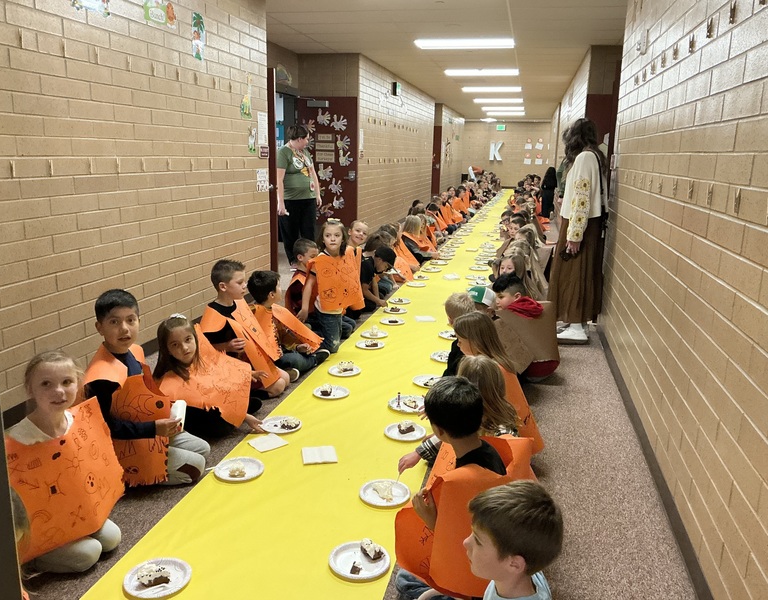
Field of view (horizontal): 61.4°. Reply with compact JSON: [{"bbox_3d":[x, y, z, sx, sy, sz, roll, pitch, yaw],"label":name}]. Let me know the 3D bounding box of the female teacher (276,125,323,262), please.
[{"bbox_3d":[-1.014,-1.220,7.744,0.490,1.700,0.360,-8,16,-35],"label":"female teacher"}]

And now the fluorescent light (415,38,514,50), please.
[{"bbox_3d":[1.027,-3.252,8.203,1.220,0.080,0.580,4,13,12],"label":"fluorescent light"}]

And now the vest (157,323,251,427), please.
[{"bbox_3d":[-0.886,0.395,3.206,0.380,0.430,0.470,13,17,41],"label":"vest"}]

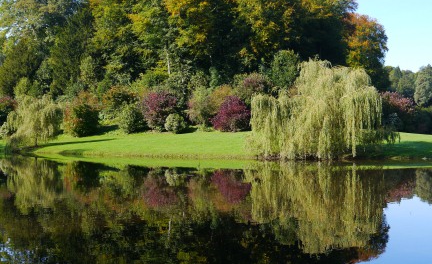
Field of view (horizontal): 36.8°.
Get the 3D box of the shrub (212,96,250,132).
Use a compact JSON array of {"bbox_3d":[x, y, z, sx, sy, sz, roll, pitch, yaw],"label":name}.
[{"bbox_3d":[1.553,-1.753,65.000,3.810,3.610,3.700,0,0,0],"label":"shrub"}]

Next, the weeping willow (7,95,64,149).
[{"bbox_3d":[-17.578,-1.011,62.500,5.590,5.200,5.200,0,0,0],"label":"weeping willow"}]

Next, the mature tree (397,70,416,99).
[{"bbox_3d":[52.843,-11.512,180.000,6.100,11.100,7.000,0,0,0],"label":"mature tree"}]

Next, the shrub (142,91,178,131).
[{"bbox_3d":[-5.773,-2.184,67.500,3.740,4.260,3.800,0,0,0],"label":"shrub"}]

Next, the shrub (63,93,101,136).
[{"bbox_3d":[-14.401,-1.888,70.000,3.880,4.750,3.800,0,0,0],"label":"shrub"}]

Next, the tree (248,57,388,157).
[{"bbox_3d":[7.656,-1.627,48.000,10.360,7.320,9.000,0,0,0],"label":"tree"}]

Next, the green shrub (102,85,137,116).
[{"bbox_3d":[-10.930,-3.341,73.500,3.850,4.080,3.800,0,0,0],"label":"green shrub"}]

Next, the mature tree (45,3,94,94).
[{"bbox_3d":[-18.835,-10.162,84.000,6.210,12.690,6.500,0,0,0],"label":"mature tree"}]

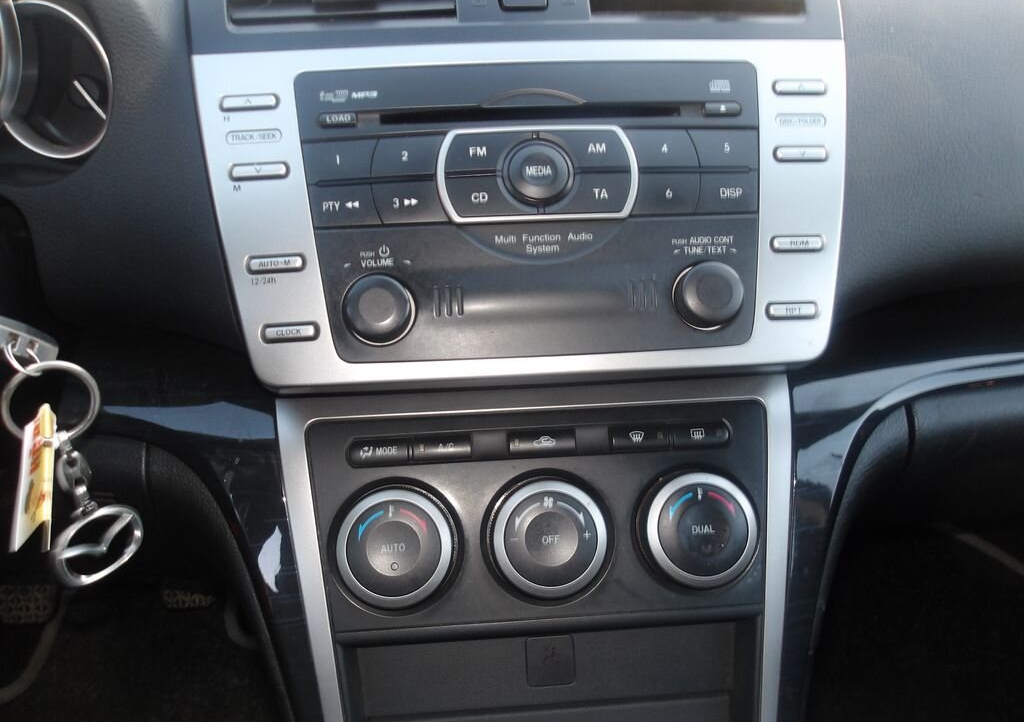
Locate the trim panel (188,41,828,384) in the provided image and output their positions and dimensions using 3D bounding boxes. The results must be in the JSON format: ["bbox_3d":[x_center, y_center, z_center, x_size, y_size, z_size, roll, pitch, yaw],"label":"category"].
[{"bbox_3d":[0.010,-0.061,0.338,0.279,0.145,0.030,-3,-8,-4],"label":"trim panel"}]

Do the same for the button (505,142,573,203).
[{"bbox_3d":[0.011,-0.078,0.330,0.028,0.026,0.009,-3,-8,-4],"label":"button"}]

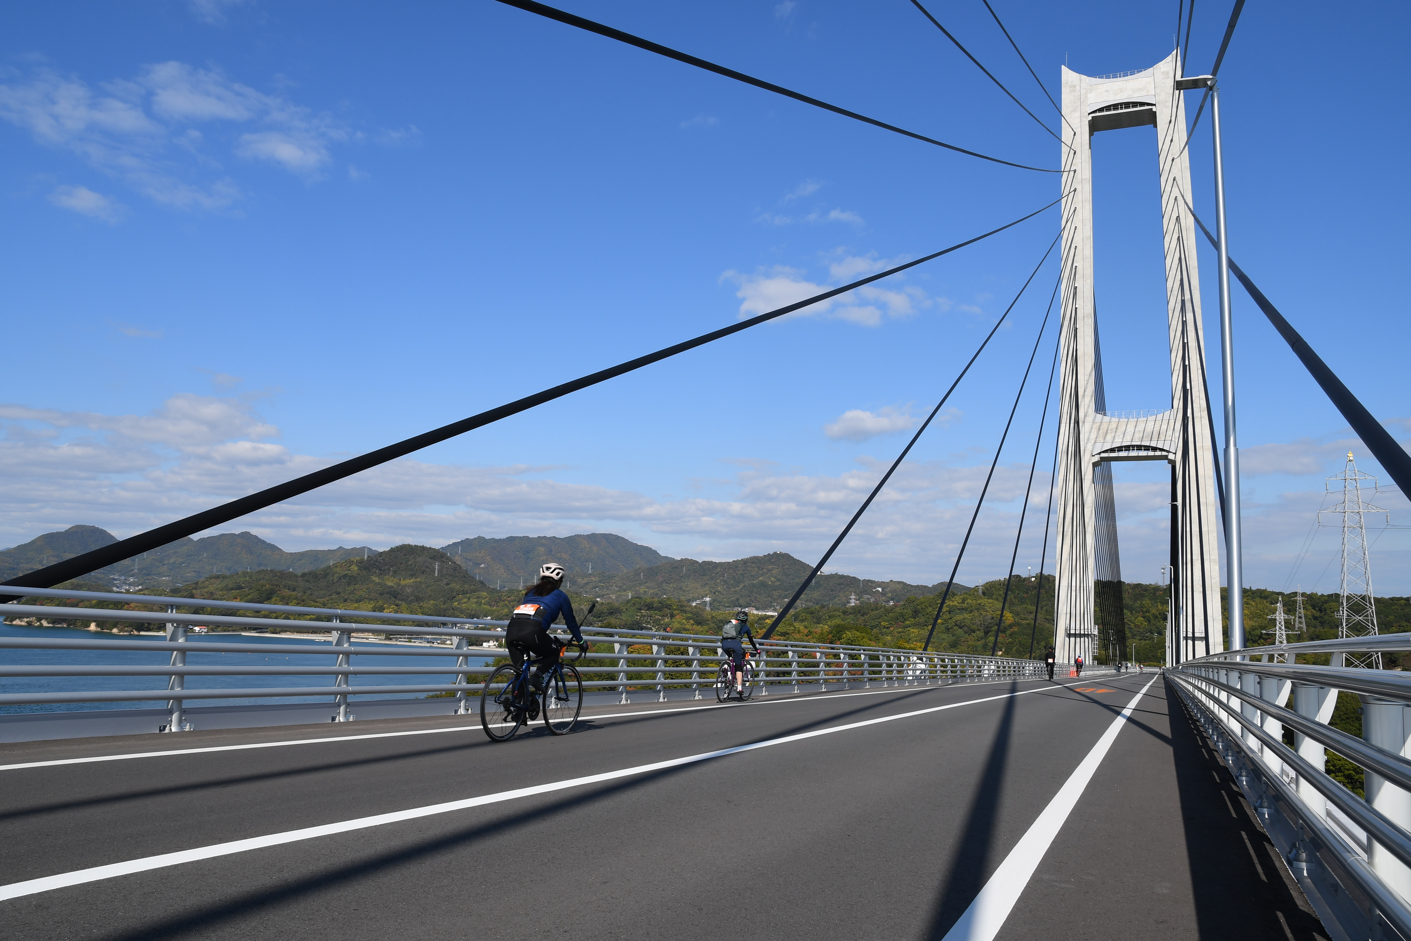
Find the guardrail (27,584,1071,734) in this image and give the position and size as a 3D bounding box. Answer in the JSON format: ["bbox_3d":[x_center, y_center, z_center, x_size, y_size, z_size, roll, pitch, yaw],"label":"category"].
[{"bbox_3d":[10.250,8.018,40.008,0.320,1.140,73.797,-2,-11,25],"label":"guardrail"}]

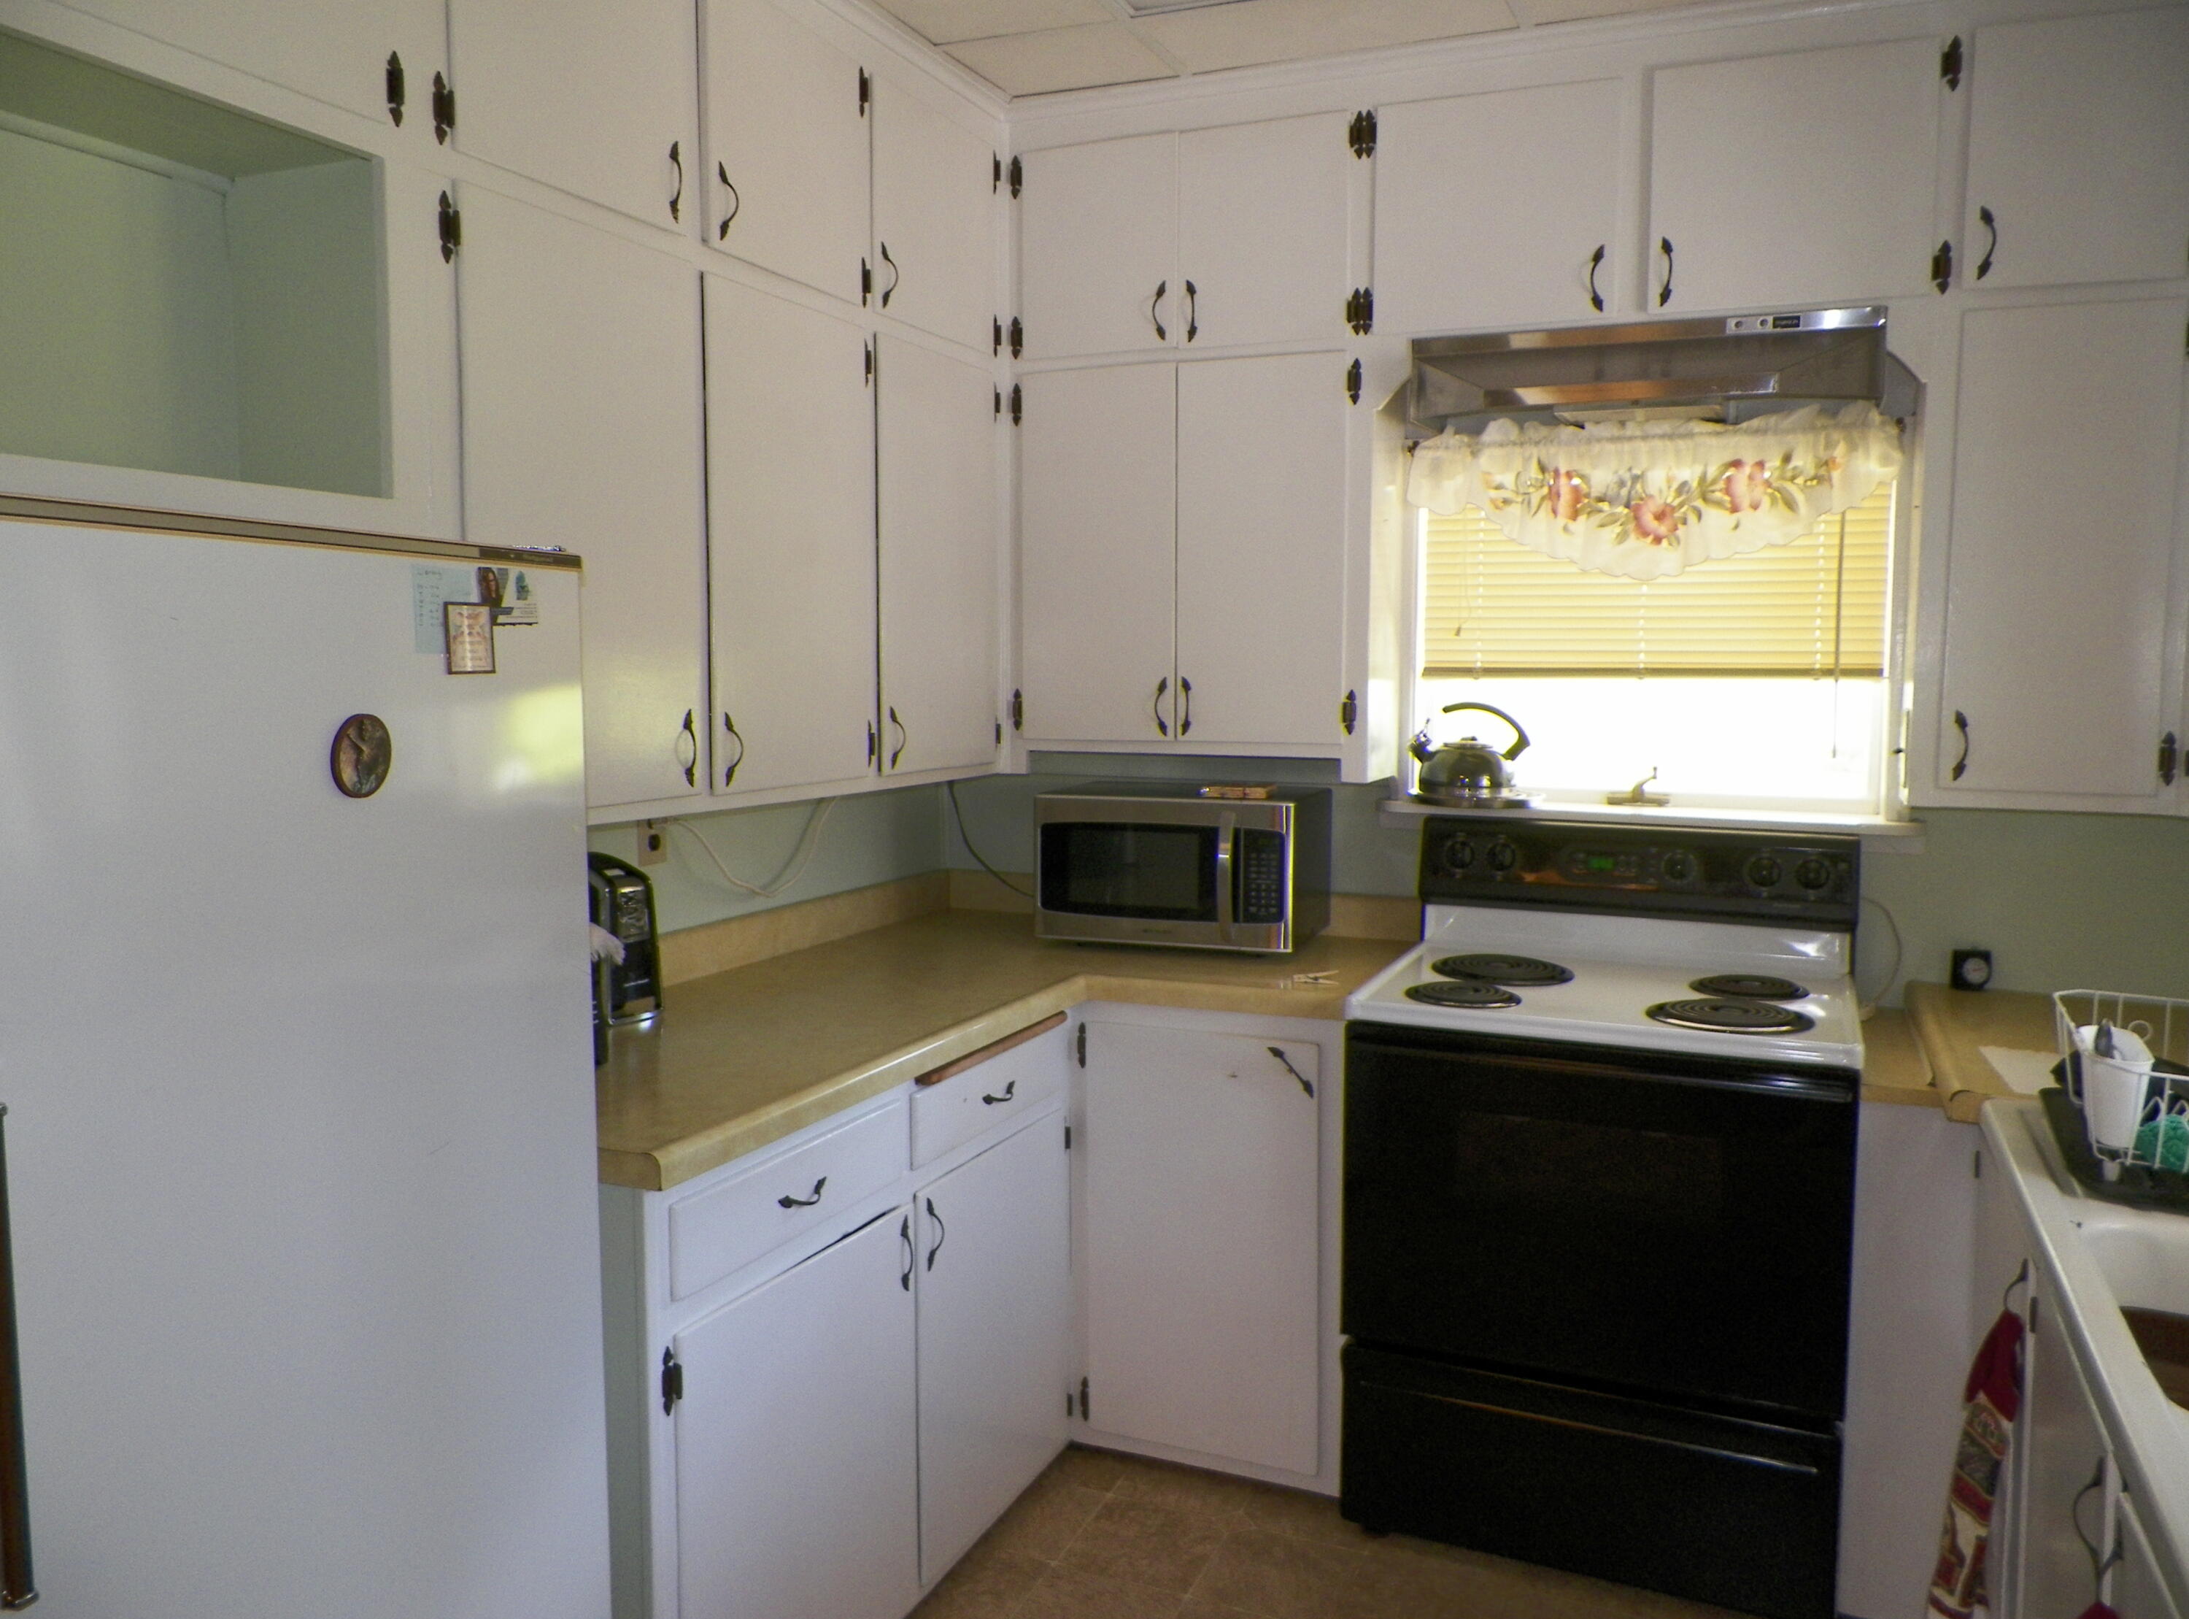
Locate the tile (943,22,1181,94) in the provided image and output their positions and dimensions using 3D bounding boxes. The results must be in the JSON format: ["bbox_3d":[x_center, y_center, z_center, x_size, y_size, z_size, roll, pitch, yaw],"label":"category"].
[{"bbox_3d":[-0.055,-1.372,2.889,0.342,0.017,0.257,3,6,25],"label":"tile"}]

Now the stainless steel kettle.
[{"bbox_3d":[0.732,-0.114,3.086,0.222,0.188,0.165,3,6,25],"label":"stainless steel kettle"}]

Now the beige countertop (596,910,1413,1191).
[{"bbox_3d":[-0.203,0.335,2.588,1.095,0.045,1.770,3,6,25],"label":"beige countertop"}]

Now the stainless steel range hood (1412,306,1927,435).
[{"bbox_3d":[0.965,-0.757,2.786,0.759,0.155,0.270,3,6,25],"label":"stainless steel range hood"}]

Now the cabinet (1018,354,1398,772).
[{"bbox_3d":[0.227,-0.472,3.155,0.740,0.787,0.265,3,6,25],"label":"cabinet"}]

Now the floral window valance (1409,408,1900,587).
[{"bbox_3d":[0.985,-0.563,2.865,0.851,0.289,0.070,3,6,25],"label":"floral window valance"}]

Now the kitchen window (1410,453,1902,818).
[{"bbox_3d":[1.025,-0.356,2.965,0.870,0.715,0.100,3,6,25],"label":"kitchen window"}]

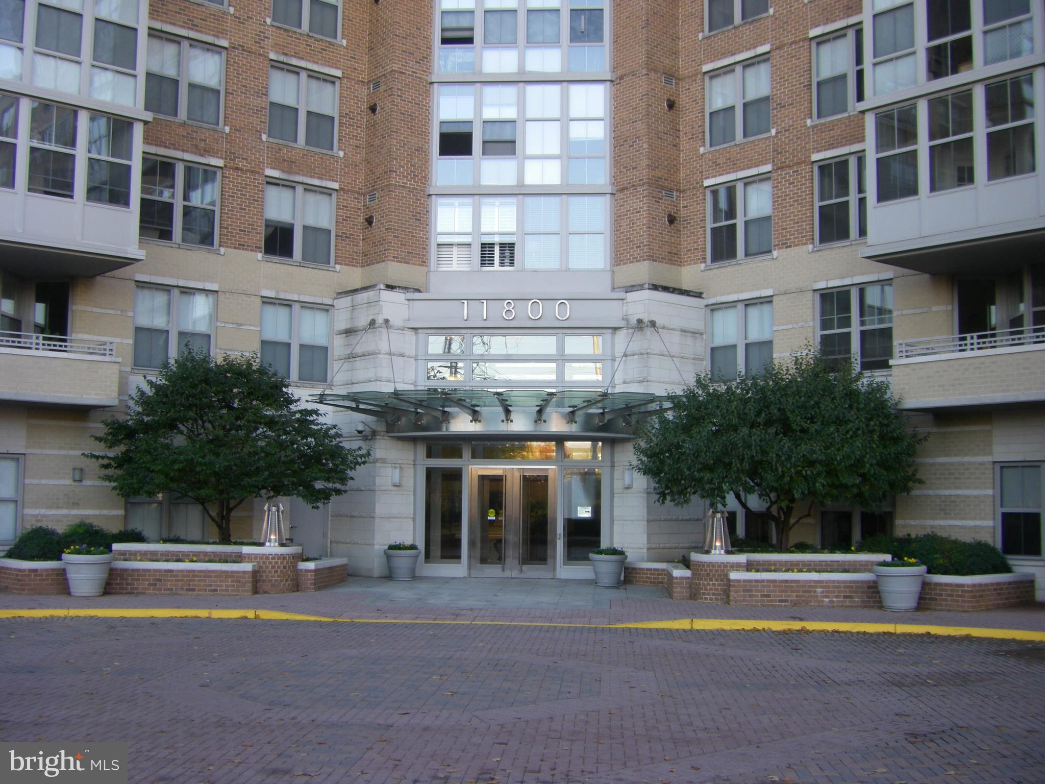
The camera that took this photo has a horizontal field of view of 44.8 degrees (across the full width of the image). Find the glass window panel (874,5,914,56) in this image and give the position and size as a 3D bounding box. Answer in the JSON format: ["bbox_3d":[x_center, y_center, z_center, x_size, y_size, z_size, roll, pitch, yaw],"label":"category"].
[{"bbox_3d":[6.704,-6.506,22.901,0.060,0.822,0.841,5,-7,-41],"label":"glass window panel"}]

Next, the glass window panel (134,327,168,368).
[{"bbox_3d":[-7.702,-0.903,26.335,0.752,0.820,0.060,5,-7,-40],"label":"glass window panel"}]

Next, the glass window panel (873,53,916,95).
[{"bbox_3d":[6.870,-5.861,23.419,0.060,0.591,0.901,5,-7,-41],"label":"glass window panel"}]

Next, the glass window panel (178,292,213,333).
[{"bbox_3d":[-7.186,-1.765,27.881,0.827,0.817,0.060,5,-7,-41],"label":"glass window panel"}]

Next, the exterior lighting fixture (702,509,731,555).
[{"bbox_3d":[3.410,2.457,22.250,0.490,0.790,0.490,0,-5,4],"label":"exterior lighting fixture"}]

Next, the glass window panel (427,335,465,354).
[{"bbox_3d":[-1.718,-1.066,28.674,0.855,0.419,0.060,0,-5,4],"label":"glass window panel"}]

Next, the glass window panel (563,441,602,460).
[{"bbox_3d":[1.319,1.286,27.645,0.823,0.401,0.060,0,-5,4],"label":"glass window panel"}]

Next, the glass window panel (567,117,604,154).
[{"bbox_3d":[1.481,-5.991,29.676,0.840,0.860,0.050,0,-5,4],"label":"glass window panel"}]

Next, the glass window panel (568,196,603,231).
[{"bbox_3d":[1.493,-4.165,29.634,0.848,0.845,0.060,0,-5,4],"label":"glass window panel"}]

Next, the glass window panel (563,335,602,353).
[{"bbox_3d":[1.376,-1.065,28.698,0.849,0.425,0.060,0,-5,4],"label":"glass window panel"}]

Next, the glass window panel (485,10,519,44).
[{"bbox_3d":[-0.512,-8.786,30.541,0.809,0.864,0.060,0,-5,4],"label":"glass window panel"}]

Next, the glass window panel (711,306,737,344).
[{"bbox_3d":[4.518,-1.489,28.400,0.060,0.809,0.762,5,-7,-41],"label":"glass window panel"}]

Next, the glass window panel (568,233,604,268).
[{"bbox_3d":[1.513,-3.359,30.324,0.892,0.848,0.060,0,-5,4],"label":"glass window panel"}]

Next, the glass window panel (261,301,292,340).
[{"bbox_3d":[-5.665,-1.632,29.197,0.785,0.810,0.060,5,-7,-41],"label":"glass window panel"}]

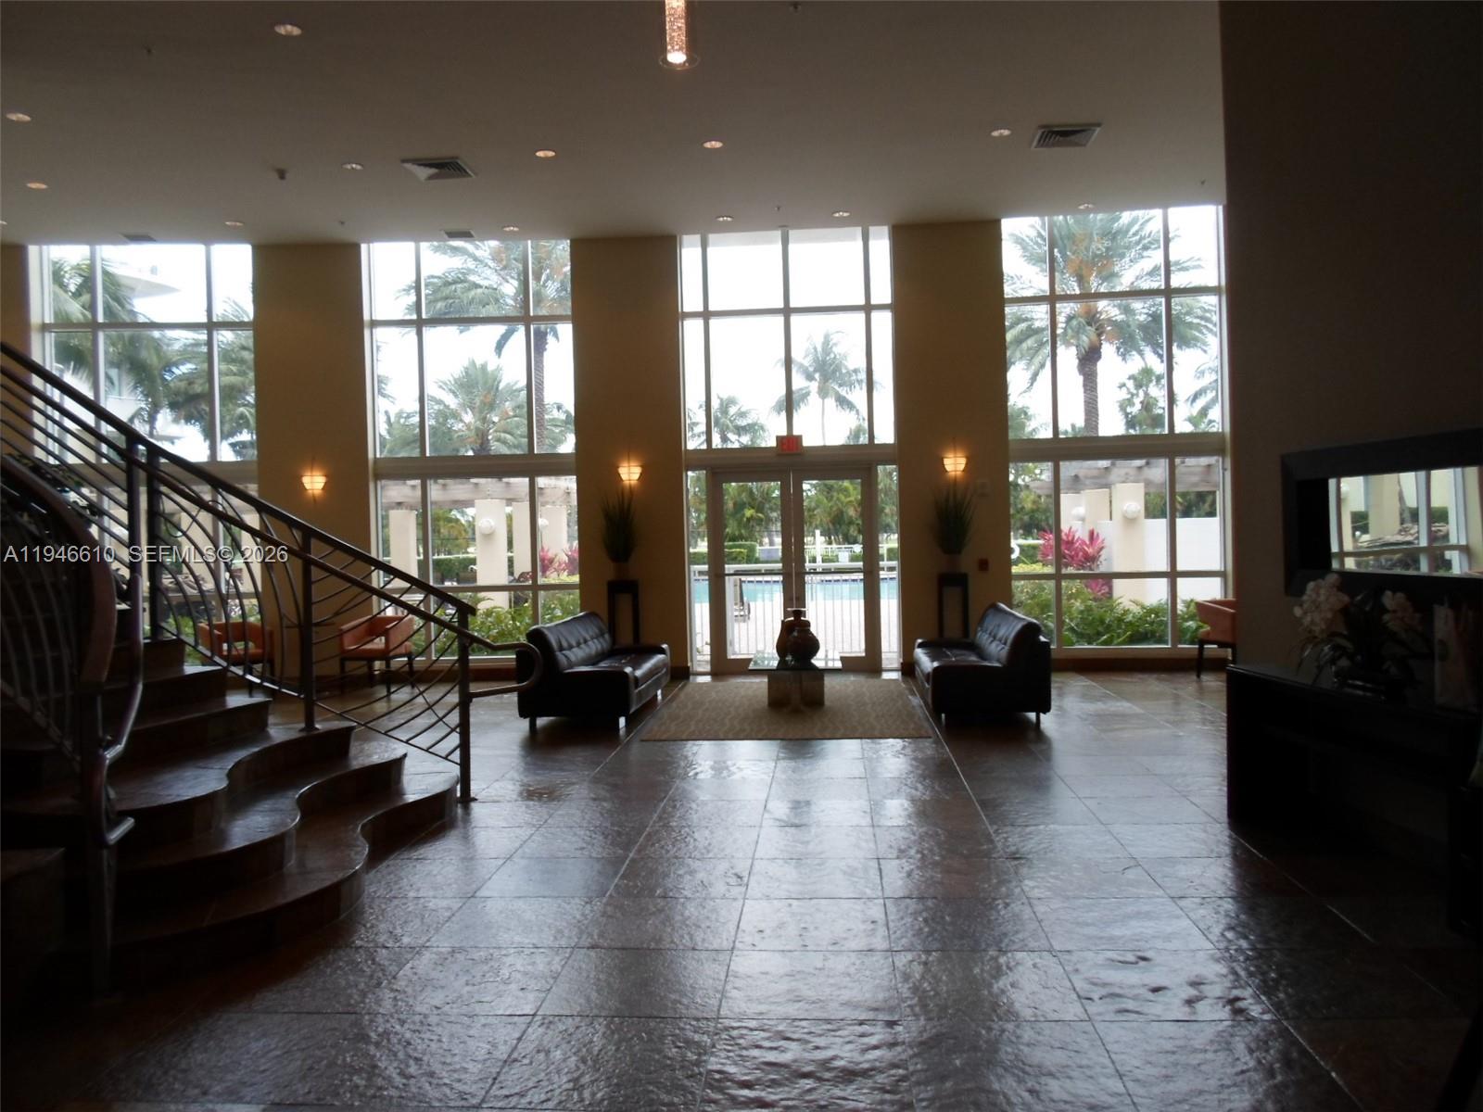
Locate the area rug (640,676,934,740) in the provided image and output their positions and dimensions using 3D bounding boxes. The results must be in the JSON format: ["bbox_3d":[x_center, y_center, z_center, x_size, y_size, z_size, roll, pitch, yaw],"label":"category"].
[{"bbox_3d":[0.446,1.376,9.907,2.282,0.012,3.285,-1,1,5],"label":"area rug"}]

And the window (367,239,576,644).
[{"bbox_3d":[-3.024,-1.188,12.050,2.283,4.713,0.120,-2,1,-2],"label":"window"}]

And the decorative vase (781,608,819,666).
[{"bbox_3d":[0.526,0.729,9.730,0.368,0.501,0.340,-1,1,5],"label":"decorative vase"}]

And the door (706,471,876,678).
[{"bbox_3d":[0.579,0.167,12.039,1.885,2.285,0.100,-1,1,4],"label":"door"}]

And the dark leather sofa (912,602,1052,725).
[{"bbox_3d":[2.085,0.937,9.517,0.930,0.855,1.800,-1,1,3],"label":"dark leather sofa"}]

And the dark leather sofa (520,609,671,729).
[{"bbox_3d":[-1.303,1.014,9.797,0.930,0.860,1.800,-1,1,7],"label":"dark leather sofa"}]

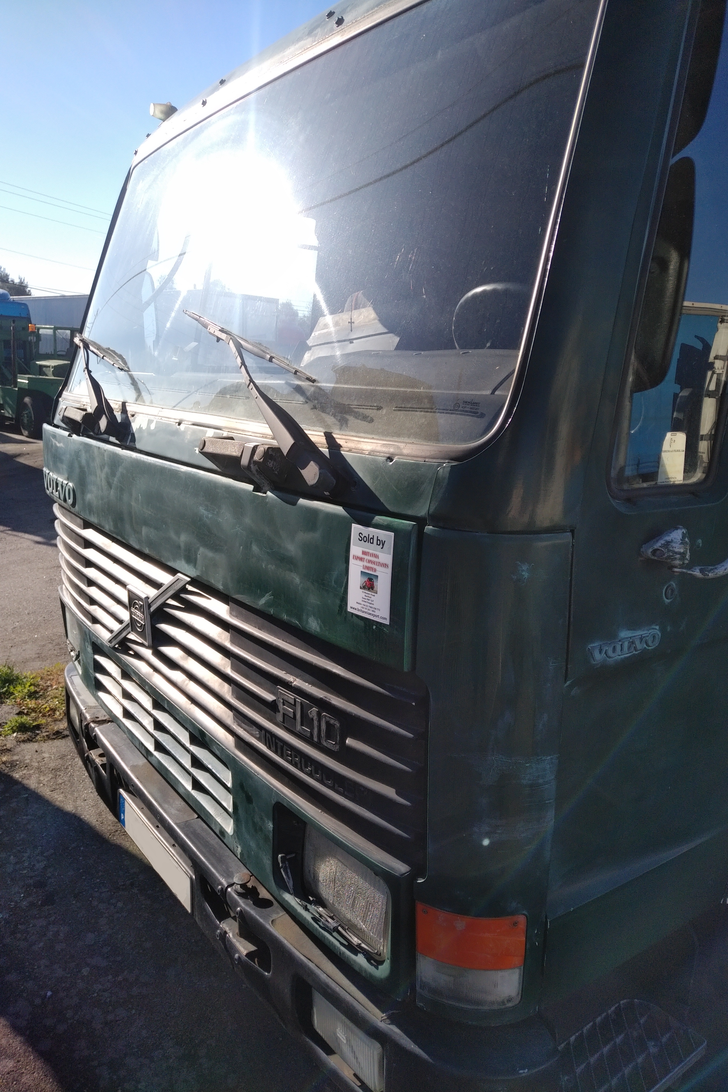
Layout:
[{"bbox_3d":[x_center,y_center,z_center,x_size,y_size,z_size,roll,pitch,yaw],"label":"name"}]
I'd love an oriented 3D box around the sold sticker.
[{"bbox_3d":[0.011,0.045,1.232,0.003,0.147,0.105,-5,12,-40],"label":"sold sticker"}]

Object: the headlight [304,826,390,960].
[{"bbox_3d":[-0.006,0.677,1.542,0.090,0.167,0.268,-11,18,-40],"label":"headlight"}]

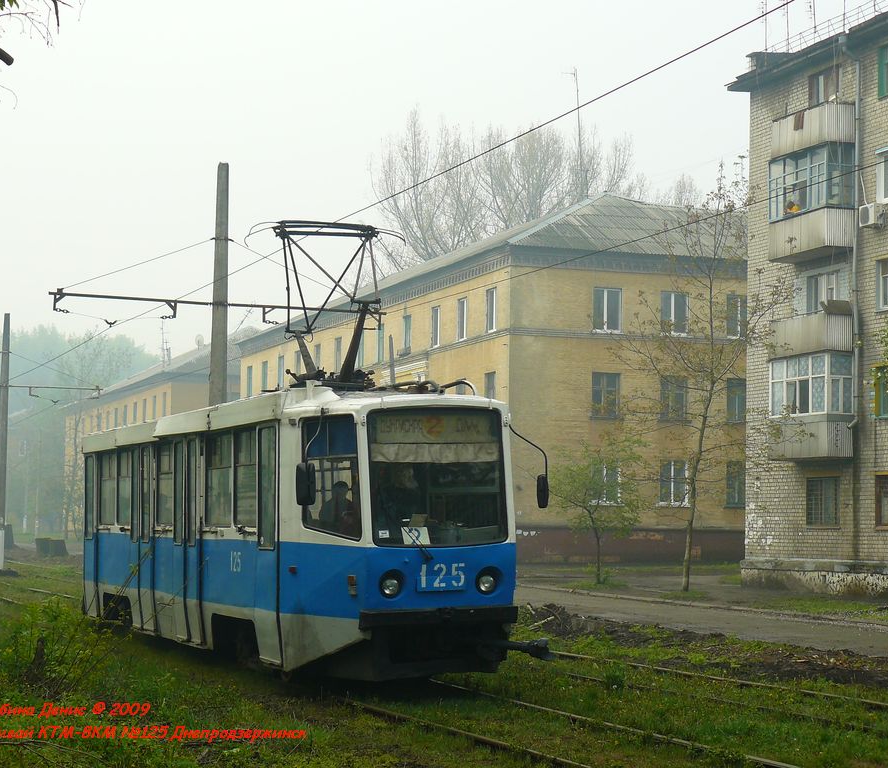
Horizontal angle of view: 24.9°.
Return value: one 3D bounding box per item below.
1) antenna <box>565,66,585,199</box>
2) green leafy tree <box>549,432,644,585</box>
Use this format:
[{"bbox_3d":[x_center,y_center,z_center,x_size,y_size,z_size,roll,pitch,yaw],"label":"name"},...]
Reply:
[{"bbox_3d":[5.840,-11.283,90.014,0.900,5.930,0.600,1,-4,0],"label":"antenna"},{"bbox_3d":[4.213,3.434,55.572,2.640,4.190,2.510,1,-4,0],"label":"green leafy tree"}]

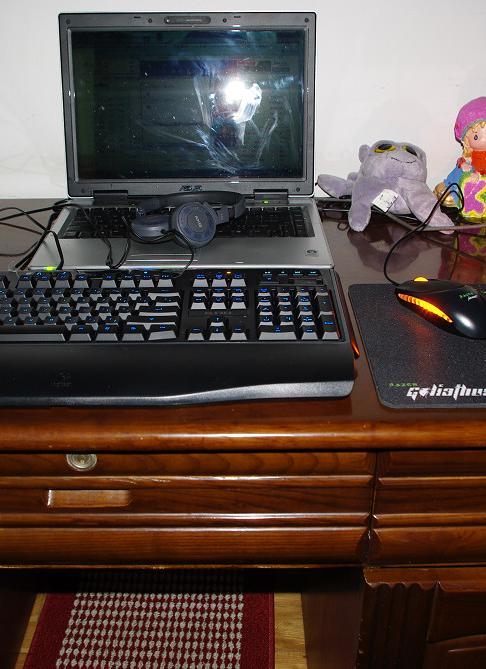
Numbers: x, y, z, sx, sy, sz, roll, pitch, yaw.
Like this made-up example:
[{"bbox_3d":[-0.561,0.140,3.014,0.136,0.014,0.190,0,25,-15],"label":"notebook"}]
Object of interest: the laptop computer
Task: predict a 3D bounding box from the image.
[{"bbox_3d":[-0.070,-0.237,0.916,0.337,0.267,0.312,0,28,0],"label":"laptop computer"}]

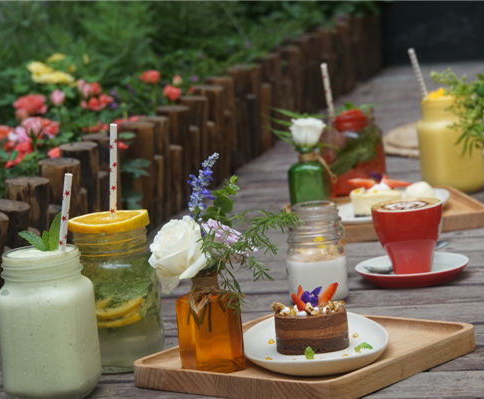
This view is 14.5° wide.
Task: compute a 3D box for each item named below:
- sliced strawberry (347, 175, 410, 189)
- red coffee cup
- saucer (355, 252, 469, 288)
[{"bbox_3d":[0.195,-0.025,2.700,0.090,0.019,0.030,-5,9,0],"label":"sliced strawberry"},{"bbox_3d":[0.188,0.045,2.104,0.079,0.080,0.091,-2,9,20],"label":"red coffee cup"},{"bbox_3d":[0.189,0.081,2.104,0.126,0.020,0.126,-5,9,1],"label":"saucer"}]

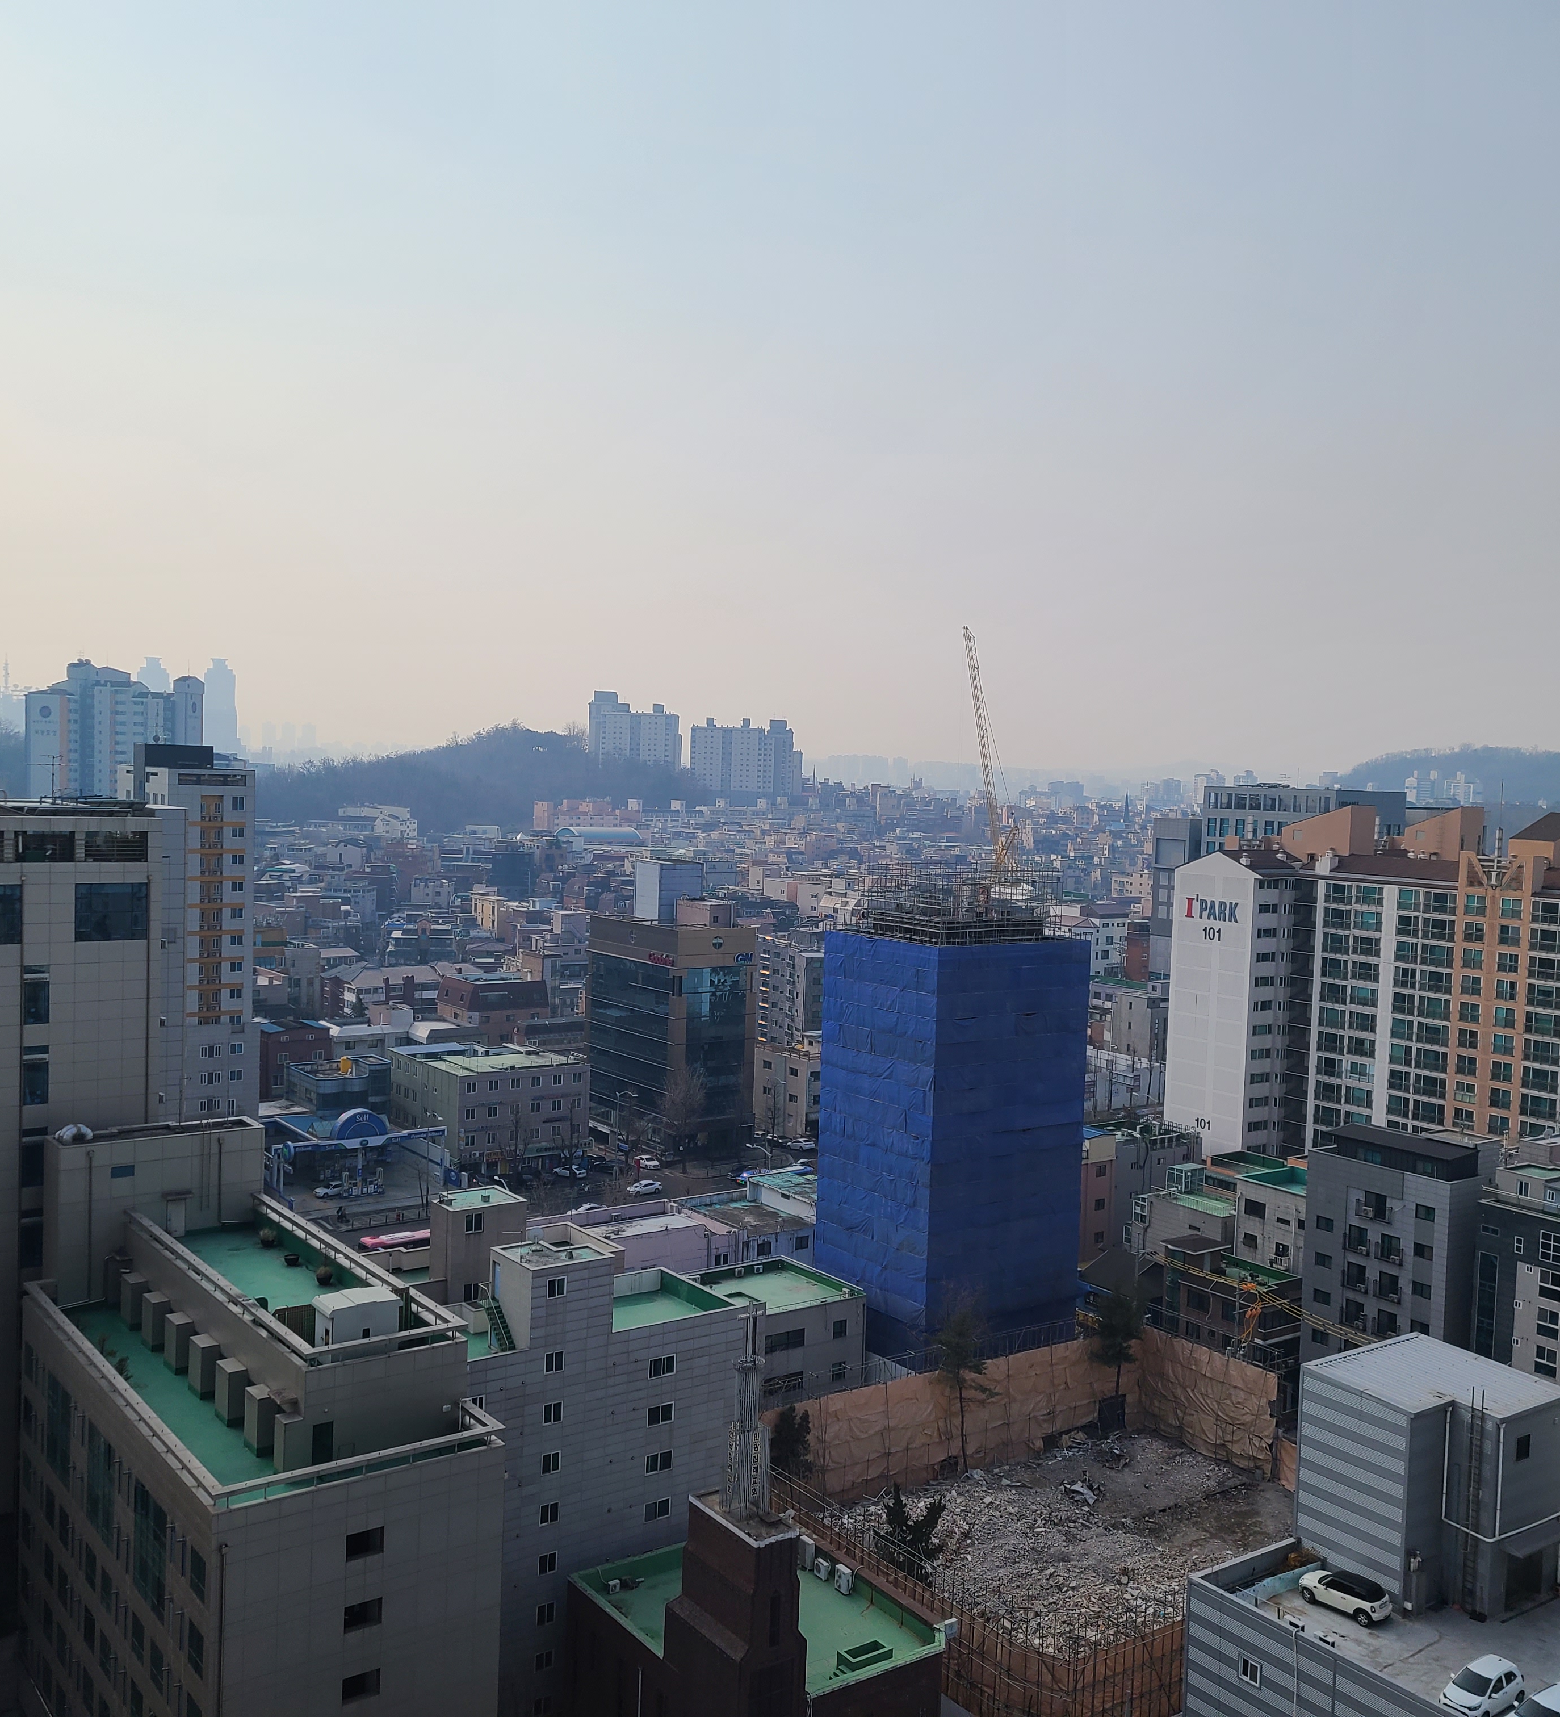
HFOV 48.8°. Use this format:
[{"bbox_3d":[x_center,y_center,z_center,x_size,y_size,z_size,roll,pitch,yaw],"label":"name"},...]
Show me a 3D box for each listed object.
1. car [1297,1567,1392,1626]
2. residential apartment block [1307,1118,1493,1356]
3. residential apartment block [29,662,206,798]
[{"bbox_3d":[22.664,29.185,68.285,1.683,1.407,3.710,-1,4,-40],"label":"car"},{"bbox_3d":[46.167,33.152,127.298,7.300,27.000,12.400,0,4,-35],"label":"residential apartment block"},{"bbox_3d":[-187.410,-26.990,485.000,46.000,56.500,20.000,1,3,-21],"label":"residential apartment block"}]

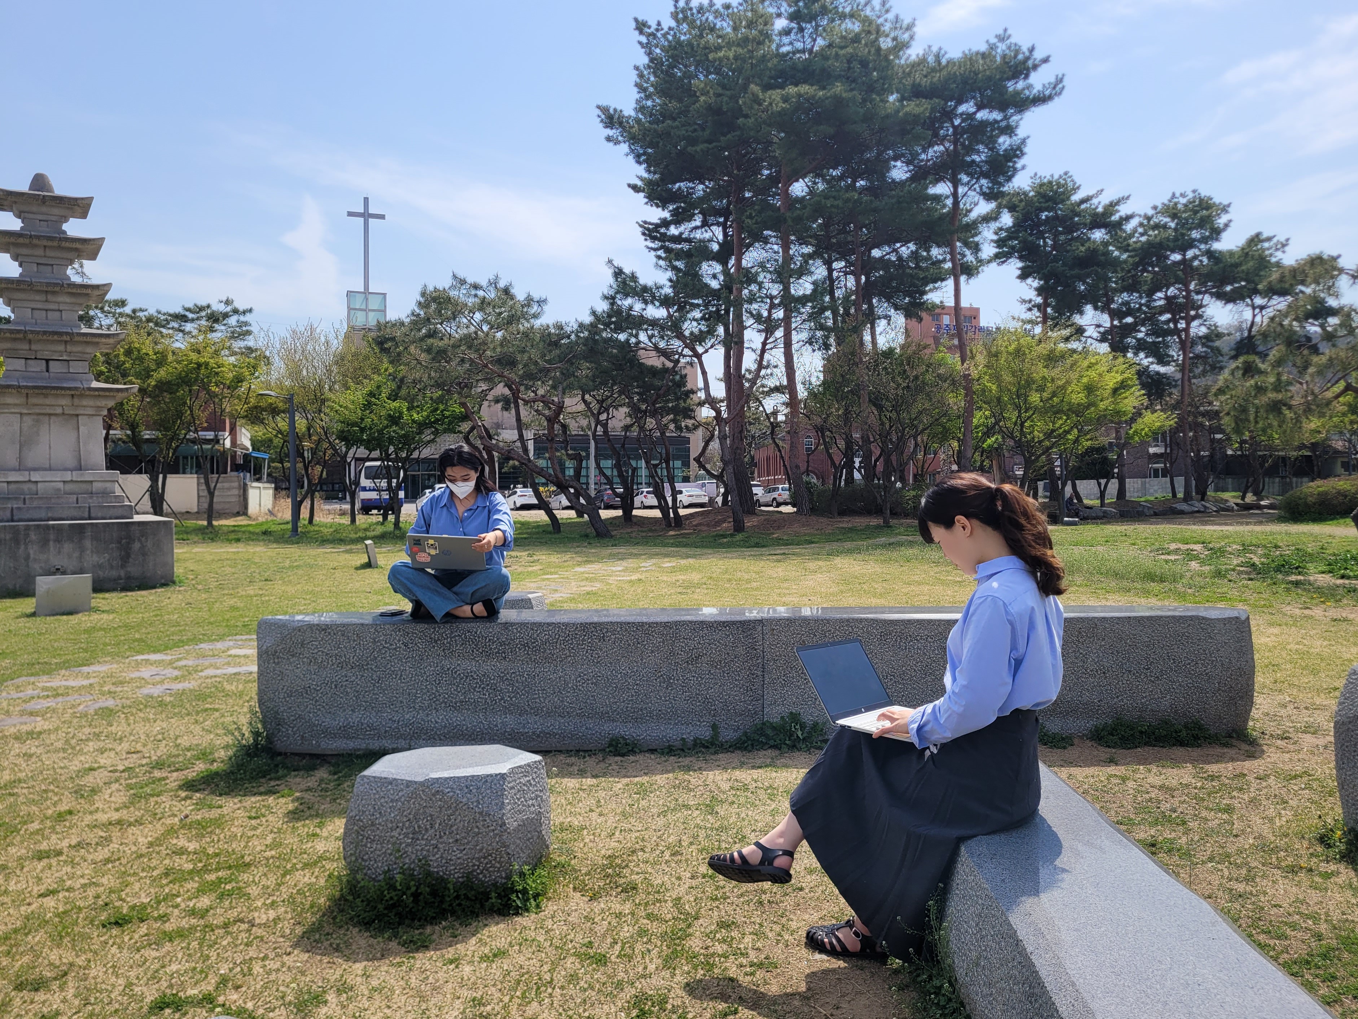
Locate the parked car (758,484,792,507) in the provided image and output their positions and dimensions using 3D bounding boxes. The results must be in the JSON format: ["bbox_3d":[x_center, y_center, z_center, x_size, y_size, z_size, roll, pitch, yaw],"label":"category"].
[{"bbox_3d":[7.697,-1.026,79.995,1.830,1.720,4.500,-1,1,-25],"label":"parked car"}]

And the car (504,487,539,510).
[{"bbox_3d":[-11.124,-0.725,73.000,1.820,1.450,4.650,0,1,-18],"label":"car"}]

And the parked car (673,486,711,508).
[{"bbox_3d":[0.921,-0.850,76.998,1.840,1.460,4.750,0,1,-16],"label":"parked car"}]

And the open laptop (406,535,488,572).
[{"bbox_3d":[-1.043,0.186,4.604,0.332,0.170,0.380,0,1,-6],"label":"open laptop"}]

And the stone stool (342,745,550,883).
[{"bbox_3d":[-0.721,0.924,3.178,0.610,0.340,0.540,0,1,-11],"label":"stone stool"}]

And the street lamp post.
[{"bbox_3d":[-10.588,-1.195,26.982,1.040,3.850,0.280,0,1,0],"label":"street lamp post"}]

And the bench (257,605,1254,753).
[{"bbox_3d":[0.408,0.776,4.910,4.540,0.570,0.580,0,1,-4],"label":"bench"}]

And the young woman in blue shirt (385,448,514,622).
[{"bbox_3d":[-1.058,0.099,4.743,0.570,0.800,0.620,0,1,-6],"label":"young woman in blue shirt"}]

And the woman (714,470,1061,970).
[{"bbox_3d":[0.490,0.506,2.540,0.880,1.190,0.460,1,1,28],"label":"woman"}]

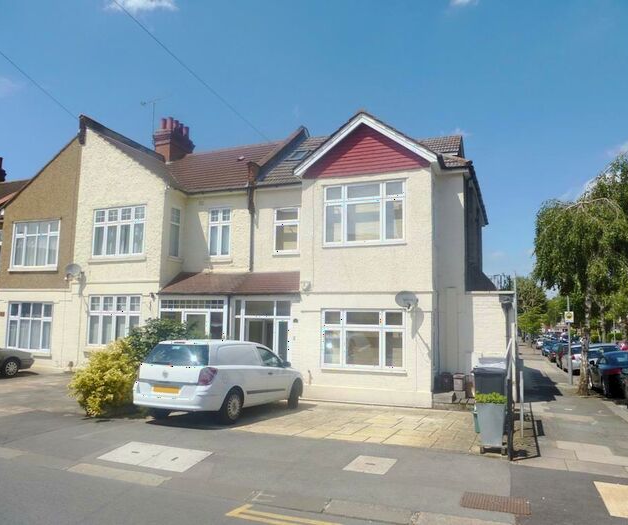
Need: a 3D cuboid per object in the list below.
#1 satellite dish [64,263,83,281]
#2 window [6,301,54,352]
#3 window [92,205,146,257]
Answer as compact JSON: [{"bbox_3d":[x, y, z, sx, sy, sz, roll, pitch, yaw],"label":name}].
[{"bbox_3d":[-7.245,0.271,14.620,0.480,0.500,0.380,0,-6,1],"label":"satellite dish"},{"bbox_3d":[-9.107,2.042,15.574,1.924,1.524,0.110,-2,-6,21],"label":"window"},{"bbox_3d":[-6.344,-0.992,15.789,2.186,1.615,0.140,-2,-9,23],"label":"window"}]

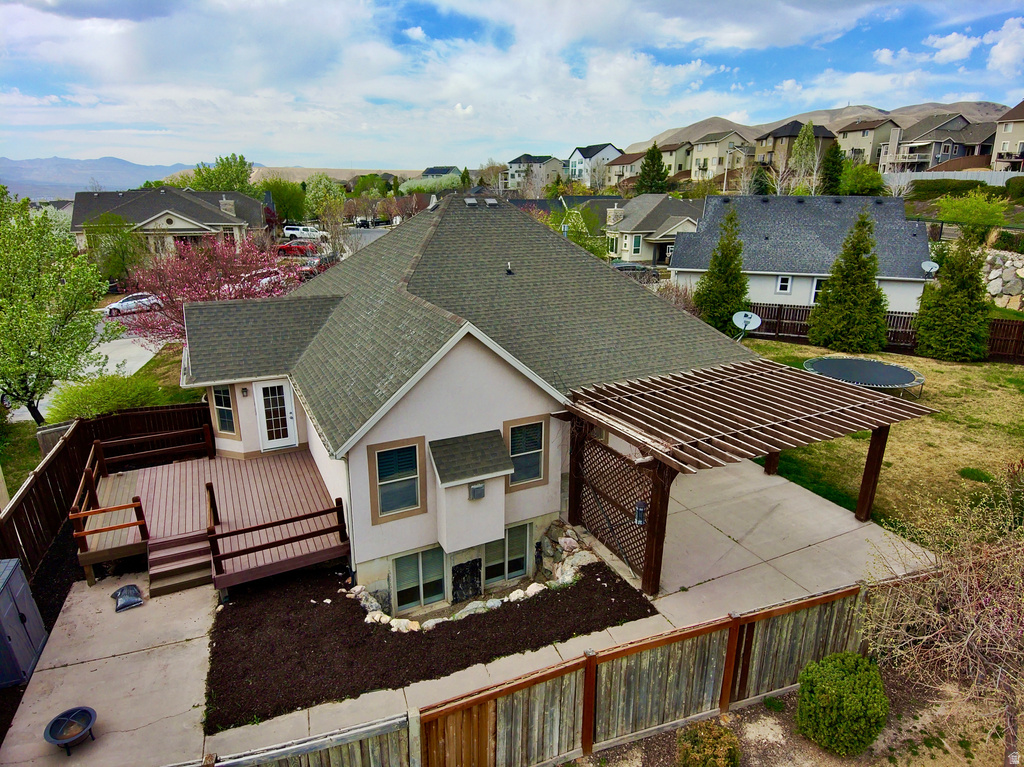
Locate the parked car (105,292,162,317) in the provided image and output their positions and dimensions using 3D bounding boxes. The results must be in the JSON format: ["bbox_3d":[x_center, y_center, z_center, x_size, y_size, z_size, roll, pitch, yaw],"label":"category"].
[{"bbox_3d":[-29.405,-6.294,48.197,4.350,1.480,1.800,-13,22,-33],"label":"parked car"}]

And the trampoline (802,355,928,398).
[{"bbox_3d":[14.157,-0.133,25.224,4.350,0.800,4.350,10,20,29],"label":"trampoline"}]

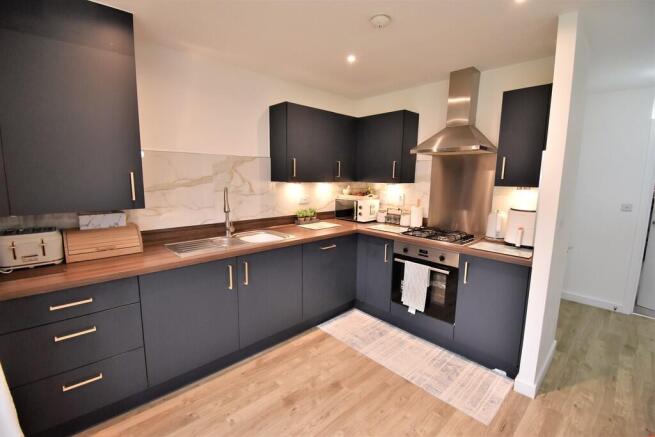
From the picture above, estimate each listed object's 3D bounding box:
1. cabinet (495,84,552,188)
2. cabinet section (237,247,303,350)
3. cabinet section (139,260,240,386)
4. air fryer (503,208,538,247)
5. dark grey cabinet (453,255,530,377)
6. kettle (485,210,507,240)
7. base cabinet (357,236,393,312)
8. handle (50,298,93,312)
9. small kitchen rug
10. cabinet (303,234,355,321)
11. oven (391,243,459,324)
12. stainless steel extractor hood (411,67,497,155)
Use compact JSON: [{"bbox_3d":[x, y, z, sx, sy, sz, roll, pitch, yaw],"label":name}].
[{"bbox_3d":[1.567,-0.605,2.134,0.320,0.710,0.310,-7,11,-44],"label":"cabinet"},{"bbox_3d":[-0.634,0.581,2.452,0.602,0.720,0.580,-7,10,-42],"label":"cabinet section"},{"bbox_3d":[-1.078,0.634,2.052,0.600,0.720,0.580,-7,10,-42],"label":"cabinet section"},{"bbox_3d":[1.590,0.070,2.204,0.285,0.305,0.255,-7,11,-44],"label":"air fryer"},{"bbox_3d":[1.411,0.653,2.255,0.570,0.750,0.450,-7,11,-44],"label":"dark grey cabinet"},{"bbox_3d":[1.468,0.071,2.384,0.160,0.245,0.200,3,8,15],"label":"kettle"},{"bbox_3d":[0.678,0.522,2.995,0.570,0.713,0.445,-7,11,-44],"label":"base cabinet"},{"bbox_3d":[-1.272,0.424,1.359,0.160,0.012,0.032,-7,11,-44],"label":"handle"},{"bbox_3d":[0.637,1.113,2.337,0.560,0.010,1.510,-7,11,-44],"label":"small kitchen rug"},{"bbox_3d":[-0.159,0.521,2.900,0.720,0.713,0.570,-7,11,-44],"label":"cabinet"},{"bbox_3d":[1.031,0.524,2.601,0.570,0.605,0.595,-7,11,-44],"label":"oven"},{"bbox_3d":[1.148,-0.937,2.453,0.420,0.745,0.610,-7,11,-44],"label":"stainless steel extractor hood"}]

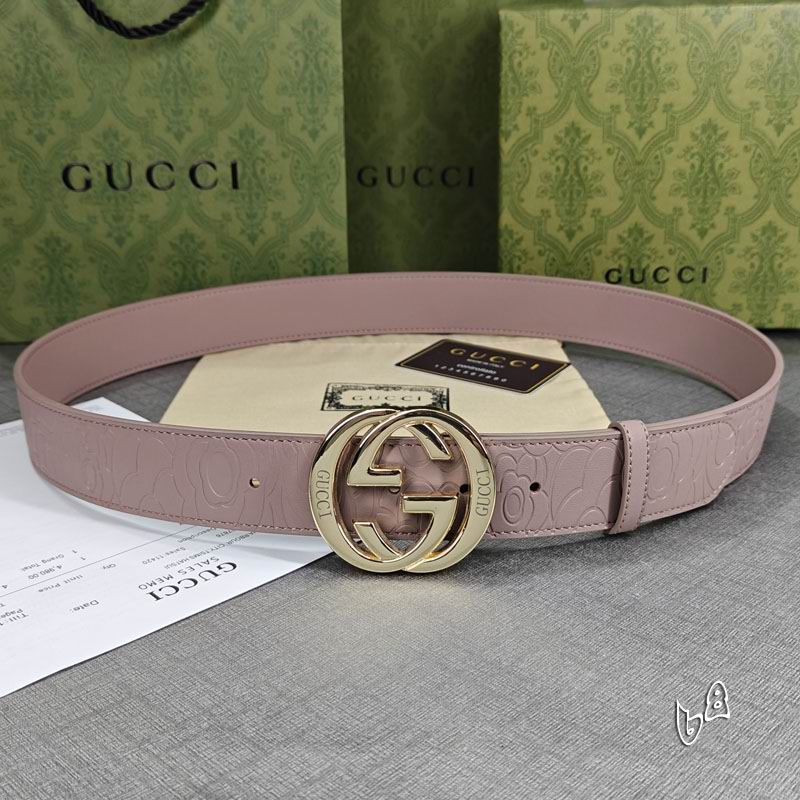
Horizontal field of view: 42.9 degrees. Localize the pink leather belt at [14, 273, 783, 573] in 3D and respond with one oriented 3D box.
[{"bbox_3d":[0.003,-0.017,0.494,0.342,0.062,0.281,0,22,0],"label":"pink leather belt"}]

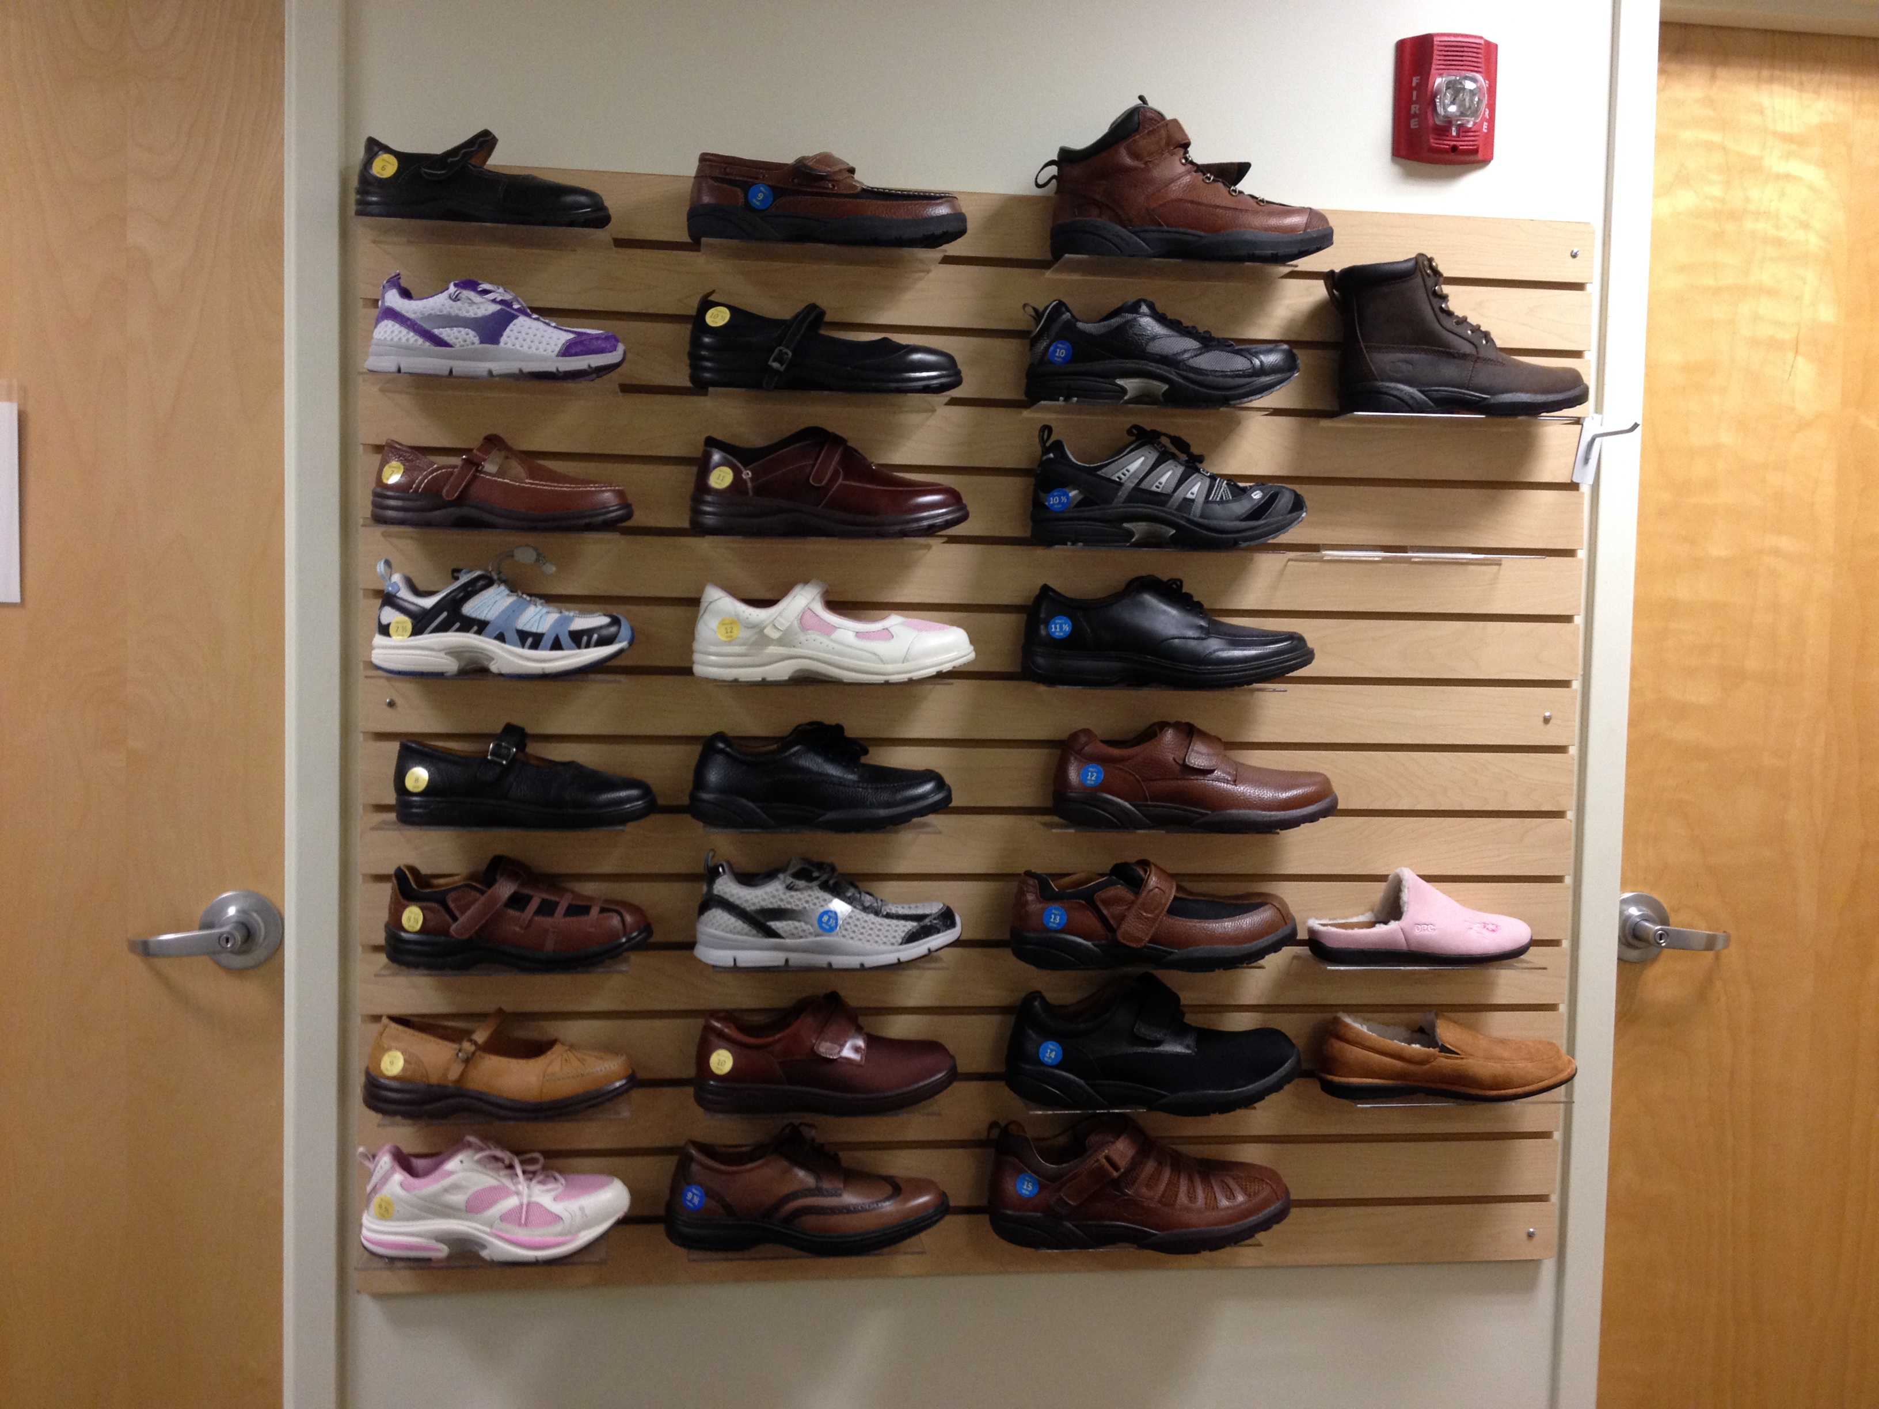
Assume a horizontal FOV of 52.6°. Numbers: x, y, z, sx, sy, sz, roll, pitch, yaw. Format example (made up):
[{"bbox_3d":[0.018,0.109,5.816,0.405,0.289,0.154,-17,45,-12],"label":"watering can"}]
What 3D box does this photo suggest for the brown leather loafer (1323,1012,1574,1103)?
[{"bbox_3d":[0.578,0.397,2.161,0.310,0.093,0.108,1,3,-7],"label":"brown leather loafer"}]

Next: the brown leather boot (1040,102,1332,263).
[{"bbox_3d":[0.270,-0.562,2.057,0.320,0.178,0.118,1,3,-7],"label":"brown leather boot"}]

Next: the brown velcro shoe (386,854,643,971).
[{"bbox_3d":[-0.448,0.219,2.023,0.279,0.118,0.100,1,3,-7],"label":"brown velcro shoe"}]

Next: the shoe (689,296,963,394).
[{"bbox_3d":[-0.120,-0.381,2.027,0.291,0.109,0.100,1,3,-7],"label":"shoe"}]

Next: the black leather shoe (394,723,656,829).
[{"bbox_3d":[-0.440,0.073,2.023,0.267,0.103,0.093,1,3,-6],"label":"black leather shoe"}]

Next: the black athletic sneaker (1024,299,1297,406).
[{"bbox_3d":[0.242,-0.381,2.068,0.304,0.120,0.110,1,3,-7],"label":"black athletic sneaker"}]

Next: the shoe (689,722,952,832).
[{"bbox_3d":[-0.126,0.073,2.043,0.282,0.110,0.106,1,3,-7],"label":"shoe"}]

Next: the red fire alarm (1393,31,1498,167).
[{"bbox_3d":[0.580,-0.680,2.136,0.120,0.142,0.058,1,3,-8],"label":"red fire alarm"}]

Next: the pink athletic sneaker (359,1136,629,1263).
[{"bbox_3d":[-0.474,0.519,2.027,0.281,0.120,0.103,1,3,-6],"label":"pink athletic sneaker"}]

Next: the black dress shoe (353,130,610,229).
[{"bbox_3d":[-0.475,-0.543,1.976,0.253,0.106,0.094,1,3,-6],"label":"black dress shoe"}]

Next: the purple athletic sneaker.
[{"bbox_3d":[-0.460,-0.391,1.972,0.261,0.114,0.100,1,3,-8],"label":"purple athletic sneaker"}]

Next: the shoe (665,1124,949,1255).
[{"bbox_3d":[-0.143,0.525,2.087,0.306,0.125,0.108,1,3,-6],"label":"shoe"}]

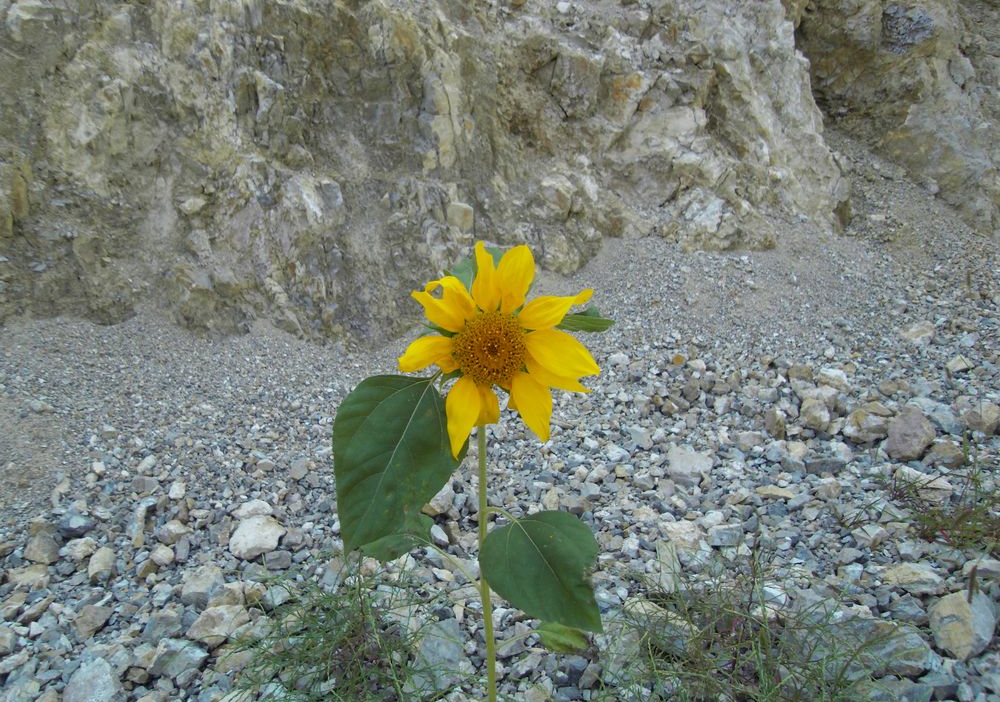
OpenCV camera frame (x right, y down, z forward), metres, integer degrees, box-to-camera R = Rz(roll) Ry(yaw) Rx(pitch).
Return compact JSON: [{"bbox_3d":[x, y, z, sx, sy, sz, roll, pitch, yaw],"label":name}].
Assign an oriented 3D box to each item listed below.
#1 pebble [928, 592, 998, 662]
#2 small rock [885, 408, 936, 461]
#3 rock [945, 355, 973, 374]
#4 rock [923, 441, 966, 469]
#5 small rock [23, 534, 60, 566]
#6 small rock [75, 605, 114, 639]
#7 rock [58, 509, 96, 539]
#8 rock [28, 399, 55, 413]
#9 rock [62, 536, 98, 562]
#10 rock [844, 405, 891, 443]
[{"bbox_3d":[0.846,0.502,1.268,0.122,0.104,0.095,4,7,35],"label":"pebble"},{"bbox_3d":[1.593,0.322,2.686,0.198,0.174,0.159,4,7,31],"label":"small rock"},{"bbox_3d":[2.182,0.064,3.300,0.133,0.087,0.113,0,8,0],"label":"rock"},{"bbox_3d":[1.611,0.375,2.513,0.160,0.087,0.116,4,7,33],"label":"rock"},{"bbox_3d":[-1.098,0.475,1.664,0.086,0.065,0.070,-4,7,-34],"label":"small rock"},{"bbox_3d":[-0.776,0.518,1.327,0.078,0.050,0.061,-4,7,-31],"label":"small rock"},{"bbox_3d":[-0.926,0.378,1.520,0.083,0.057,0.071,0,8,0],"label":"rock"},{"bbox_3d":[-1.720,0.204,2.600,0.098,0.045,0.083,0,8,0],"label":"rock"},{"bbox_3d":[-1.015,0.480,1.678,0.087,0.048,0.070,-4,7,-32],"label":"rock"},{"bbox_3d":[1.205,0.238,2.280,0.158,0.112,0.134,0,8,0],"label":"rock"}]

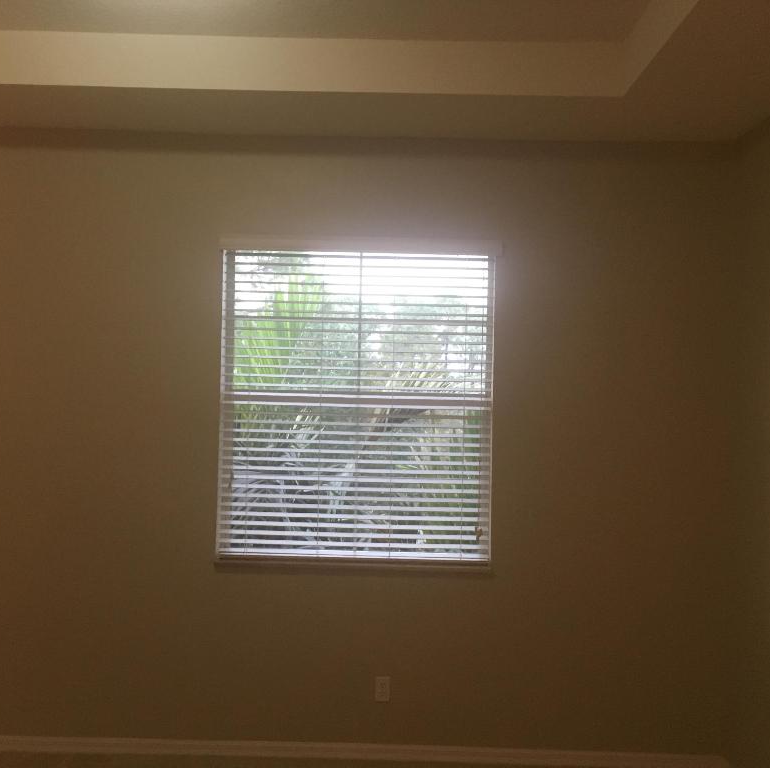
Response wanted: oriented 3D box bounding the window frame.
[{"bbox_3d":[-0.138,0.099,4.060,1.285,1.485,0.065,1,-1,0],"label":"window frame"}]

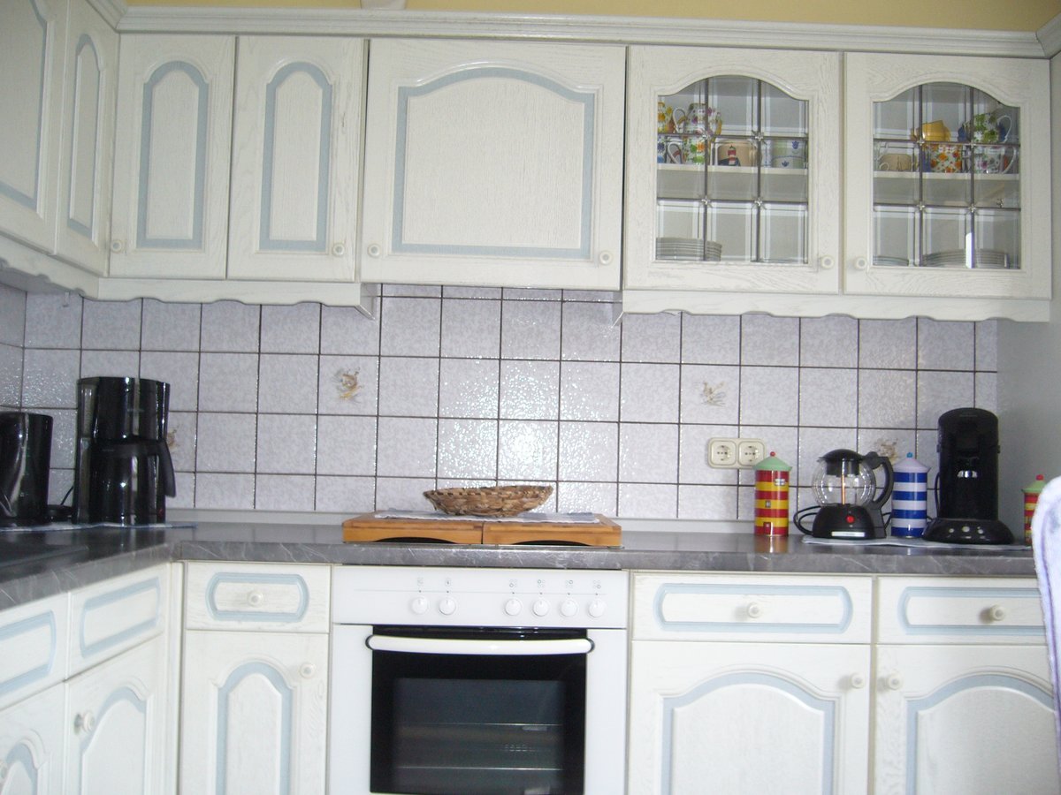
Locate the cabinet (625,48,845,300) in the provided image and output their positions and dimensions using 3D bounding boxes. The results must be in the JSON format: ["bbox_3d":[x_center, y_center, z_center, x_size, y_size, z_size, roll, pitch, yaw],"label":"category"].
[{"bbox_3d":[0.467,-0.515,2.608,0.501,0.568,0.330,1,-2,-1],"label":"cabinet"}]

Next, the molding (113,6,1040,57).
[{"bbox_3d":[0.130,-0.837,2.436,2.168,0.049,0.055,1,-2,-1],"label":"molding"}]

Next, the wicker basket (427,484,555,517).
[{"bbox_3d":[-0.095,0.237,2.470,0.290,0.070,0.250,1,-3,0],"label":"wicker basket"}]

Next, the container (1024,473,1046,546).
[{"bbox_3d":[1.174,0.258,2.470,0.086,0.160,0.086,0,-3,25],"label":"container"}]

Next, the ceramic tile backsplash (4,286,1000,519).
[{"bbox_3d":[-0.057,0.012,2.750,2.530,0.590,0.020,1,-3,0],"label":"ceramic tile backsplash"}]

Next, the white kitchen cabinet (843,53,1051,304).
[{"bbox_3d":[0.968,-0.506,2.615,0.495,0.571,0.330,1,-2,-1],"label":"white kitchen cabinet"}]

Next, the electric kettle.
[{"bbox_3d":[0.773,0.233,2.595,0.203,0.212,0.162,1,-3,10],"label":"electric kettle"}]

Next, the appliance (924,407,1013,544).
[{"bbox_3d":[1.041,0.184,2.550,0.207,0.313,0.295,0,-3,22],"label":"appliance"}]

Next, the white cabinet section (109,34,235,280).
[{"bbox_3d":[-0.818,-0.543,2.615,0.266,0.563,0.335,1,-3,-1],"label":"white cabinet section"}]

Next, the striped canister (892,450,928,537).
[{"bbox_3d":[0.912,0.235,2.557,0.088,0.200,0.088,1,-2,-1],"label":"striped canister"}]

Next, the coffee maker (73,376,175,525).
[{"bbox_3d":[-0.947,0.119,2.480,0.235,0.336,0.170,0,-2,39],"label":"coffee maker"}]

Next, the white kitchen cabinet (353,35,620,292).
[{"bbox_3d":[-0.084,-0.529,2.601,0.598,0.564,0.330,1,-2,-1],"label":"white kitchen cabinet"}]

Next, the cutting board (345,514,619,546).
[{"bbox_3d":[-0.101,0.287,2.411,0.565,0.041,0.460,1,-2,-1],"label":"cutting board"}]

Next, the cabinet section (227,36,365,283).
[{"bbox_3d":[-0.536,-0.537,2.619,0.295,0.564,0.335,1,-3,-1],"label":"cabinet section"}]

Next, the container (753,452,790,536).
[{"bbox_3d":[0.595,0.235,2.640,0.094,0.206,0.094,1,-3,12],"label":"container"}]

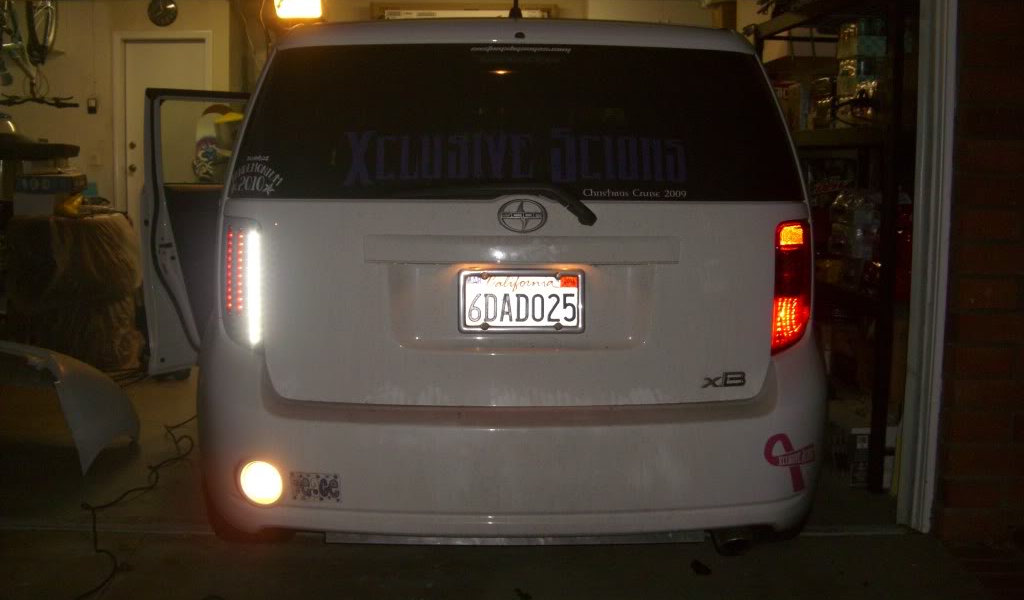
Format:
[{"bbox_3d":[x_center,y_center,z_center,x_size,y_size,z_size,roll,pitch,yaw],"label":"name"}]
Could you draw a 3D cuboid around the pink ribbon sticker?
[{"bbox_3d":[0.688,0.401,2.780,0.155,0.155,0.030,-5,9,-37],"label":"pink ribbon sticker"}]

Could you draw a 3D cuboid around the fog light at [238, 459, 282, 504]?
[{"bbox_3d":[-0.604,0.438,2.700,0.105,0.107,0.050,2,7,13],"label":"fog light"}]

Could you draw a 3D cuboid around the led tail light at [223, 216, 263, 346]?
[{"bbox_3d":[-0.671,-0.041,2.800,0.100,0.330,0.090,1,7,4],"label":"led tail light"}]

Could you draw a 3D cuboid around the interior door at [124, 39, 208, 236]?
[{"bbox_3d":[-2.991,-1.240,9.824,0.745,2.030,0.045,1,7,1],"label":"interior door"}]

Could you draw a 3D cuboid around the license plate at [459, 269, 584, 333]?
[{"bbox_3d":[0.024,0.003,2.750,0.310,0.158,0.015,0,7,-4],"label":"license plate"}]

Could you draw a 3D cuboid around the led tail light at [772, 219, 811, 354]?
[{"bbox_3d":[0.710,-0.034,2.850,0.100,0.335,0.090,-1,7,-12],"label":"led tail light"}]

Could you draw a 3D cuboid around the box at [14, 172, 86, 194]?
[{"bbox_3d":[-2.545,-0.637,6.200,0.330,0.100,0.210,2,7,8],"label":"box"}]

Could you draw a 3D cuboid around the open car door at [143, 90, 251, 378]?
[{"bbox_3d":[-1.145,-0.330,5.030,0.180,1.180,1.120,5,8,32],"label":"open car door"}]

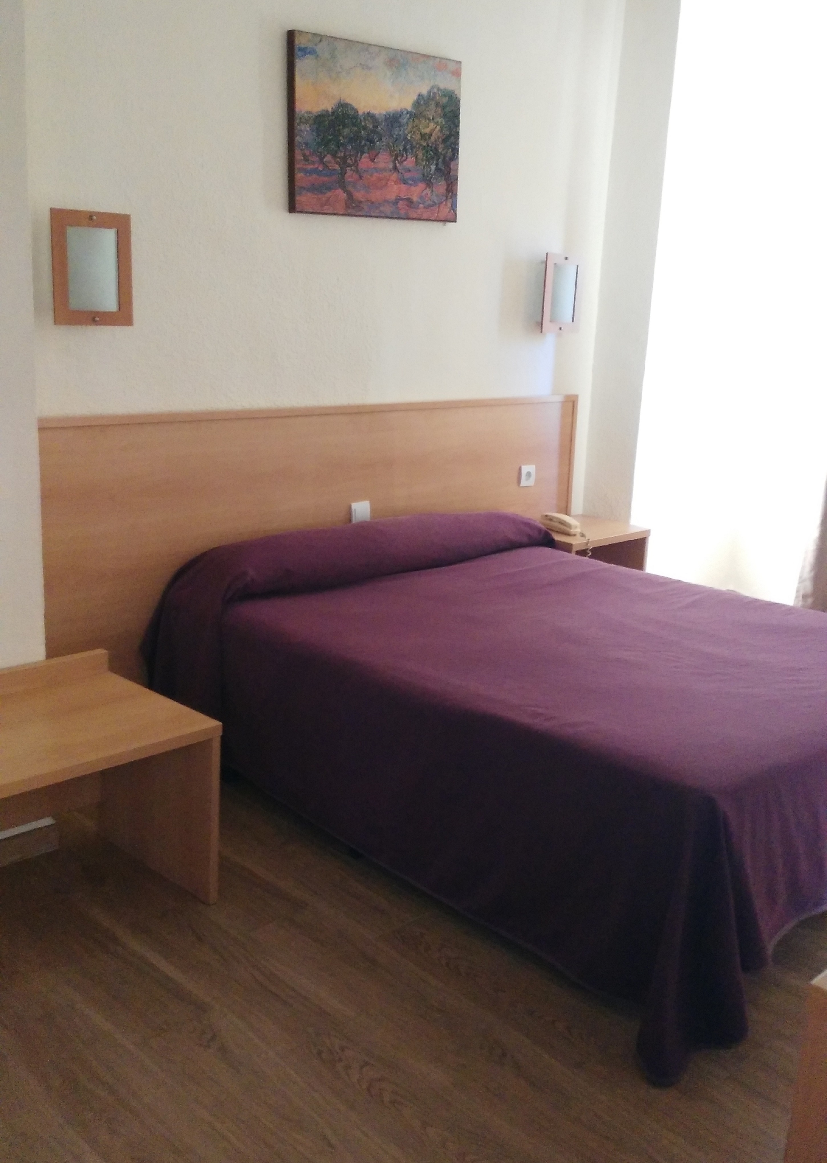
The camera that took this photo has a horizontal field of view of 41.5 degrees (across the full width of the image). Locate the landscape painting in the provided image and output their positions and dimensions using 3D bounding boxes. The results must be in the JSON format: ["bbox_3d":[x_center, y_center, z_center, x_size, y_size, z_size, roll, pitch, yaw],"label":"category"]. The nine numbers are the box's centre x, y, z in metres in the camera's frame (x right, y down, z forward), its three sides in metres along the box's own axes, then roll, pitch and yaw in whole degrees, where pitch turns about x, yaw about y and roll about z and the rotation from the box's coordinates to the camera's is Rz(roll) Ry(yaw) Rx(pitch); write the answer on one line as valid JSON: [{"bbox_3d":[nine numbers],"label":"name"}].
[{"bbox_3d":[-0.108,-1.425,3.480,0.034,0.504,0.722,15,22,42],"label":"landscape painting"}]

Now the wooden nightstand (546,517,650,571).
[{"bbox_3d":[0.632,0.098,4.439,0.371,0.633,0.510,15,19,42],"label":"wooden nightstand"}]

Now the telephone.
[{"bbox_3d":[0.597,-0.234,4.317,0.075,0.066,0.195,-9,18,-39],"label":"telephone"}]

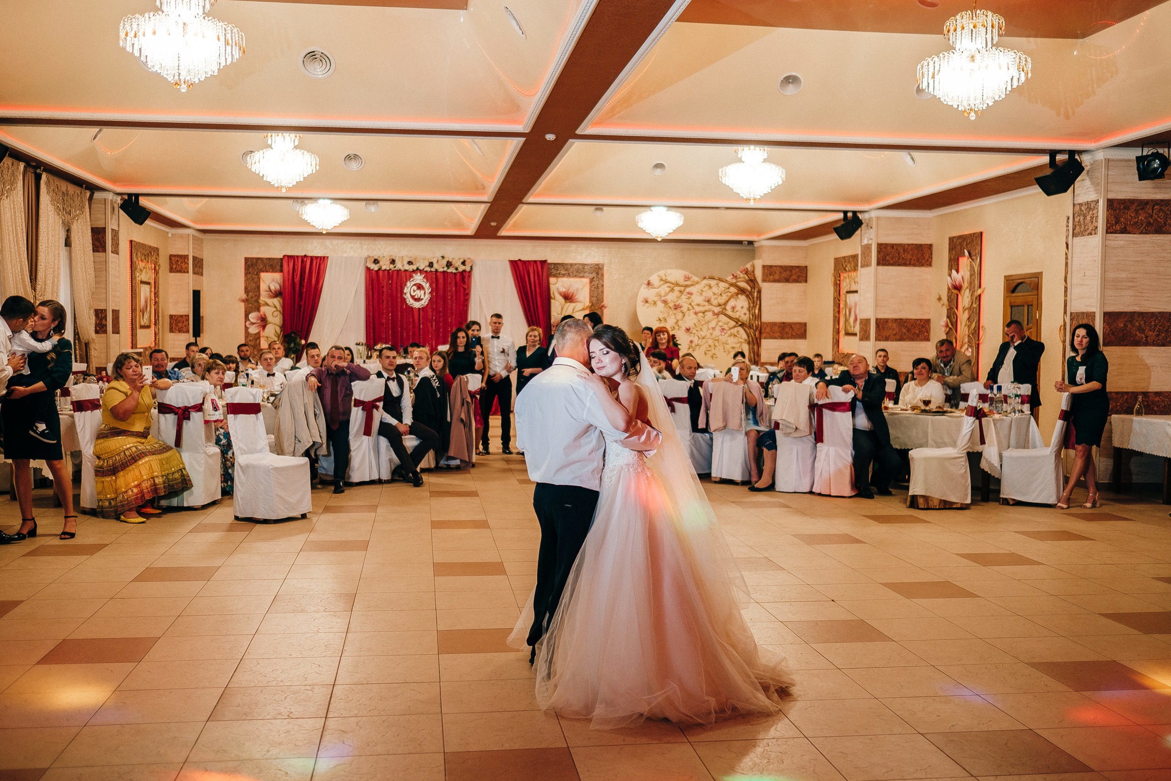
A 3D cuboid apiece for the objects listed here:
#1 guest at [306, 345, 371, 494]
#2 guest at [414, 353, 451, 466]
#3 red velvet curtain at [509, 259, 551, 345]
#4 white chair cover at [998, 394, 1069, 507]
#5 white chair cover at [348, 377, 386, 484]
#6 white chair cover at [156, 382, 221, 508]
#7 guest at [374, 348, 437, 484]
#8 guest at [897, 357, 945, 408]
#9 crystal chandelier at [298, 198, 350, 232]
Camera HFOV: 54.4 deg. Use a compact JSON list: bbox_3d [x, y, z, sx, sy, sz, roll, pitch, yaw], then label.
[{"bbox_3d":[-2.352,0.247,10.895,0.640,1.380,0.680,0,3,-9],"label":"guest"},{"bbox_3d":[-1.752,0.205,12.567,0.620,1.310,0.480,1,3,9],"label":"guest"},{"bbox_3d":[-1.023,-1.029,21.678,0.820,2.880,0.200,0,3,-8],"label":"red velvet curtain"},{"bbox_3d":[4.203,0.541,10.569,0.580,1.040,0.450,2,3,26],"label":"white chair cover"},{"bbox_3d":[-2.254,0.397,11.324,0.420,1.040,0.520,-1,3,-30],"label":"white chair cover"},{"bbox_3d":[-3.446,0.454,9.870,0.430,1.050,0.560,1,3,3],"label":"white chair cover"},{"bbox_3d":[-1.851,0.238,11.600,0.530,1.350,0.730,-1,3,-37],"label":"guest"},{"bbox_3d":[3.564,0.302,12.100,0.550,1.300,0.720,2,3,23],"label":"guest"},{"bbox_3d":[-4.245,-2.930,18.540,0.820,0.740,0.820,0,3,-8],"label":"crystal chandelier"}]

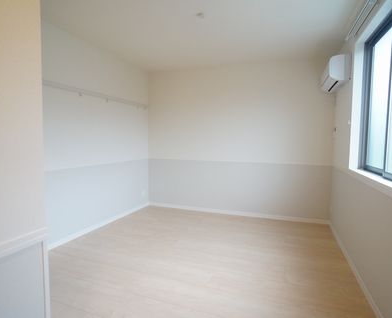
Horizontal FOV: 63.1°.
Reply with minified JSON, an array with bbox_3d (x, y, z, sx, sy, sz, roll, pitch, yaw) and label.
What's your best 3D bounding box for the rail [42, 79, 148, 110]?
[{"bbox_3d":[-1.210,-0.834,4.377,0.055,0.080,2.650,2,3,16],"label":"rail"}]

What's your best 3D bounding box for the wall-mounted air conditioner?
[{"bbox_3d":[1.658,-1.008,3.842,0.225,0.285,0.800,2,3,16],"label":"wall-mounted air conditioner"}]

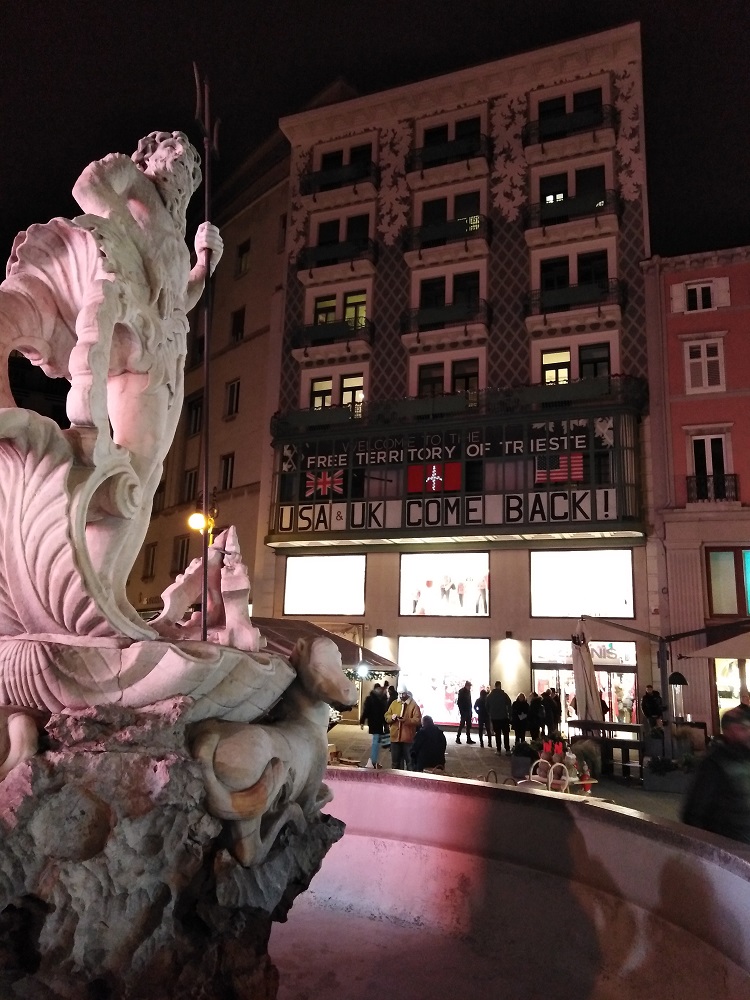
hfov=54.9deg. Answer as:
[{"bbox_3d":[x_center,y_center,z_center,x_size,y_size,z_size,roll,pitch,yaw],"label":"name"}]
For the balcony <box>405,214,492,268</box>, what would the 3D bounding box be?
[{"bbox_3d":[2.665,-9.634,27.030,3.204,1.260,0.864,-3,-13,22],"label":"balcony"}]

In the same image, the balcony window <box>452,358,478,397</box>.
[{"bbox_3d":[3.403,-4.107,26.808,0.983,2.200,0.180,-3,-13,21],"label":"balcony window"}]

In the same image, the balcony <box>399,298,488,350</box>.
[{"bbox_3d":[2.557,-6.291,26.297,3.130,1.300,1.000,-3,-13,21],"label":"balcony"}]

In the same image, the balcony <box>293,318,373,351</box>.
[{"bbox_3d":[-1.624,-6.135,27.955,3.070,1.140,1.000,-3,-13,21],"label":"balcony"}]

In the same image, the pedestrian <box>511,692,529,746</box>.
[{"bbox_3d":[4.165,6.321,20.847,0.520,1.570,0.360,1,-12,5],"label":"pedestrian"}]

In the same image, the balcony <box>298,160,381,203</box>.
[{"bbox_3d":[-1.498,-13.080,30.221,3.274,1.219,0.860,-3,-13,21],"label":"balcony"}]

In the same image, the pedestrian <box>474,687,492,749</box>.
[{"bbox_3d":[3.091,6.192,20.564,0.520,1.630,0.360,-2,-13,20],"label":"pedestrian"}]

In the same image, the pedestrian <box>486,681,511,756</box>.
[{"bbox_3d":[3.256,5.713,18.953,0.620,1.835,0.400,0,-12,11],"label":"pedestrian"}]

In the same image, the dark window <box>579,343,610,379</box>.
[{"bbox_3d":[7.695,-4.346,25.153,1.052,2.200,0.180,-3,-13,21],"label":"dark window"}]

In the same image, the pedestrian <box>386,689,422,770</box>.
[{"bbox_3d":[0.582,4.778,14.779,0.640,1.785,0.450,-1,-12,14],"label":"pedestrian"}]

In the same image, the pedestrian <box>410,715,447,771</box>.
[{"bbox_3d":[1.028,4.856,13.907,0.640,1.328,0.660,5,-12,-15],"label":"pedestrian"}]

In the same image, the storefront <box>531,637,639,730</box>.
[{"bbox_3d":[6.614,5.982,22.797,3.267,3.146,0.450,-3,-13,21],"label":"storefront"}]

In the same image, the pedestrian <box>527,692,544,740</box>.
[{"bbox_3d":[4.129,5.792,18.557,0.380,1.612,0.480,-9,-16,42],"label":"pedestrian"}]

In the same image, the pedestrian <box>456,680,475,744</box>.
[{"bbox_3d":[2.688,6.179,21.032,0.480,1.735,0.500,2,-12,-2],"label":"pedestrian"}]

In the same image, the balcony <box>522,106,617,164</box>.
[{"bbox_3d":[7.001,-13.157,26.052,3.204,1.248,0.864,-3,-13,22],"label":"balcony"}]

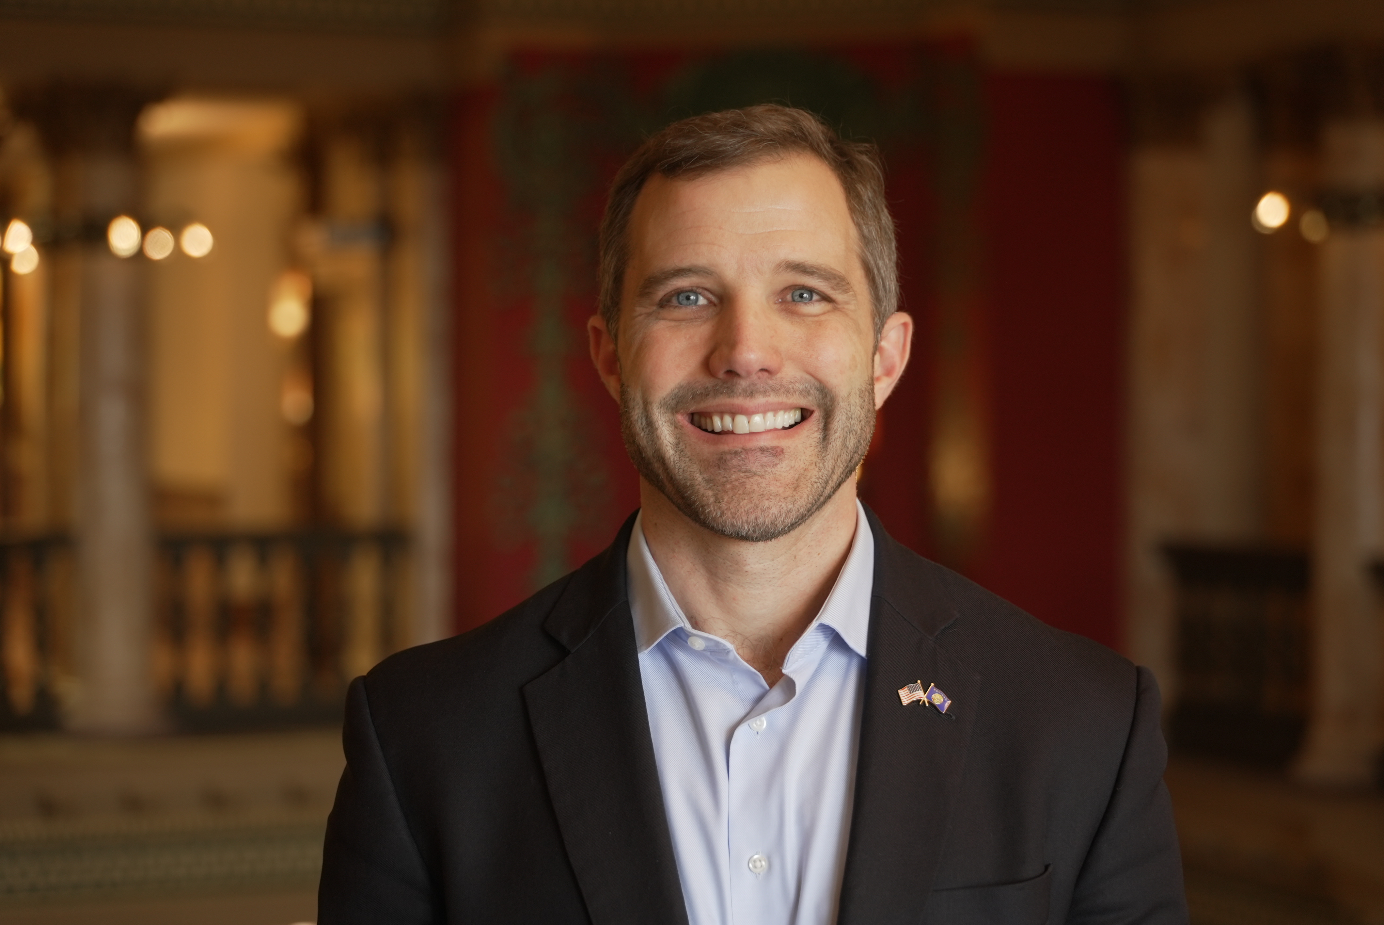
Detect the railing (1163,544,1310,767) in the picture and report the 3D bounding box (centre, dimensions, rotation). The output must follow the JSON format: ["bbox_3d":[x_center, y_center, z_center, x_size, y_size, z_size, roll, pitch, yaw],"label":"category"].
[{"bbox_3d":[2.550,0.875,15.220,0.200,0.970,1.180,0,1,-26],"label":"railing"}]

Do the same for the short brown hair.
[{"bbox_3d":[0.032,-0.127,1.950,0.174,0.165,0.195,-1,1,2],"label":"short brown hair"}]

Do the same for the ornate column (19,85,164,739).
[{"bbox_3d":[-2.919,-0.267,16.500,0.500,3.170,0.500,0,1,-24],"label":"ornate column"}]

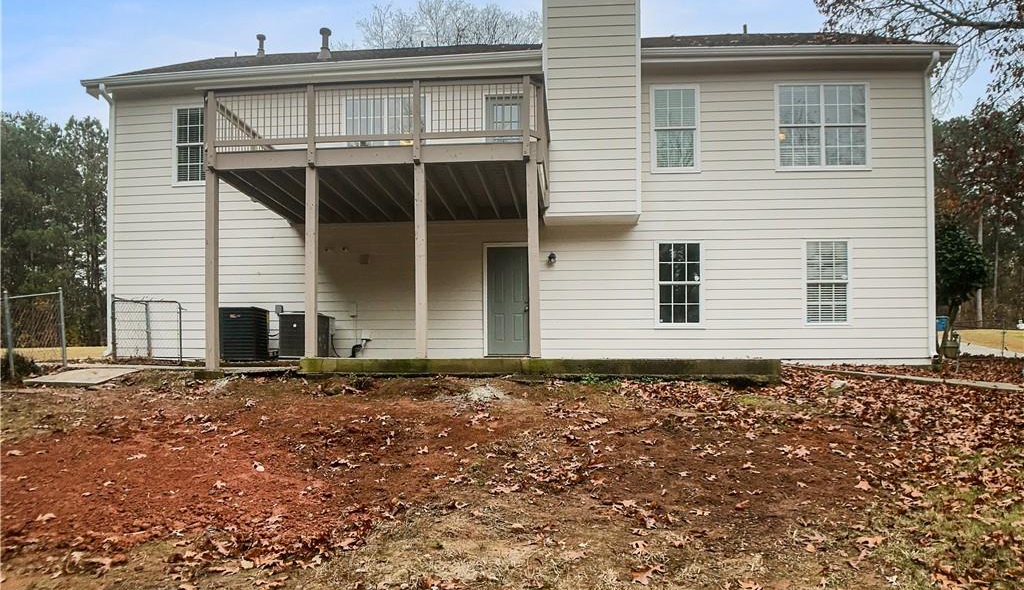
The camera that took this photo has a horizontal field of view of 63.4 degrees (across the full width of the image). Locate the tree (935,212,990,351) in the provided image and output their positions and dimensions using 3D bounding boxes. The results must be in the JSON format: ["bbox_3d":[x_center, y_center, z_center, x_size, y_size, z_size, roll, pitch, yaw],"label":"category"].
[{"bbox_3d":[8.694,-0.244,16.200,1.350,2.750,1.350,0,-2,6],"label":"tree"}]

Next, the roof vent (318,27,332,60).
[{"bbox_3d":[-3.832,-5.156,17.000,0.270,0.650,0.270,-1,-3,4],"label":"roof vent"}]

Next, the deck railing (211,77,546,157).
[{"bbox_3d":[-1.629,-2.173,13.092,4.400,1.030,4.700,-1,-3,4],"label":"deck railing"}]

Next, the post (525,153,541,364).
[{"bbox_3d":[0.305,-0.538,12.050,0.150,2.900,0.150,0,-2,6],"label":"post"}]

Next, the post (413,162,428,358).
[{"bbox_3d":[-1.188,-0.461,10.750,0.140,2.500,0.140,-1,-3,4],"label":"post"}]

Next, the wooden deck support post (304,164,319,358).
[{"bbox_3d":[-2.990,-0.507,12.350,0.150,2.870,0.150,0,-2,6],"label":"wooden deck support post"}]

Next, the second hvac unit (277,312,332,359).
[{"bbox_3d":[-3.711,0.726,14.850,0.750,0.800,0.720,-1,-3,4],"label":"second hvac unit"}]

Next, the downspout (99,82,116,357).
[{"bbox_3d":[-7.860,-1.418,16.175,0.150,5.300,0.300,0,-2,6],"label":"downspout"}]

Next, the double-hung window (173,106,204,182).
[{"bbox_3d":[-6.252,-2.942,16.300,0.770,1.500,0.100,0,-2,6],"label":"double-hung window"}]

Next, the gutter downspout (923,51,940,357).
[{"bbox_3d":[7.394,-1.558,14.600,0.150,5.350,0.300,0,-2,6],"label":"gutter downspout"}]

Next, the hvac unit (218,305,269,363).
[{"bbox_3d":[-4.772,0.695,14.750,0.680,0.930,0.680,-1,-3,4],"label":"hvac unit"}]

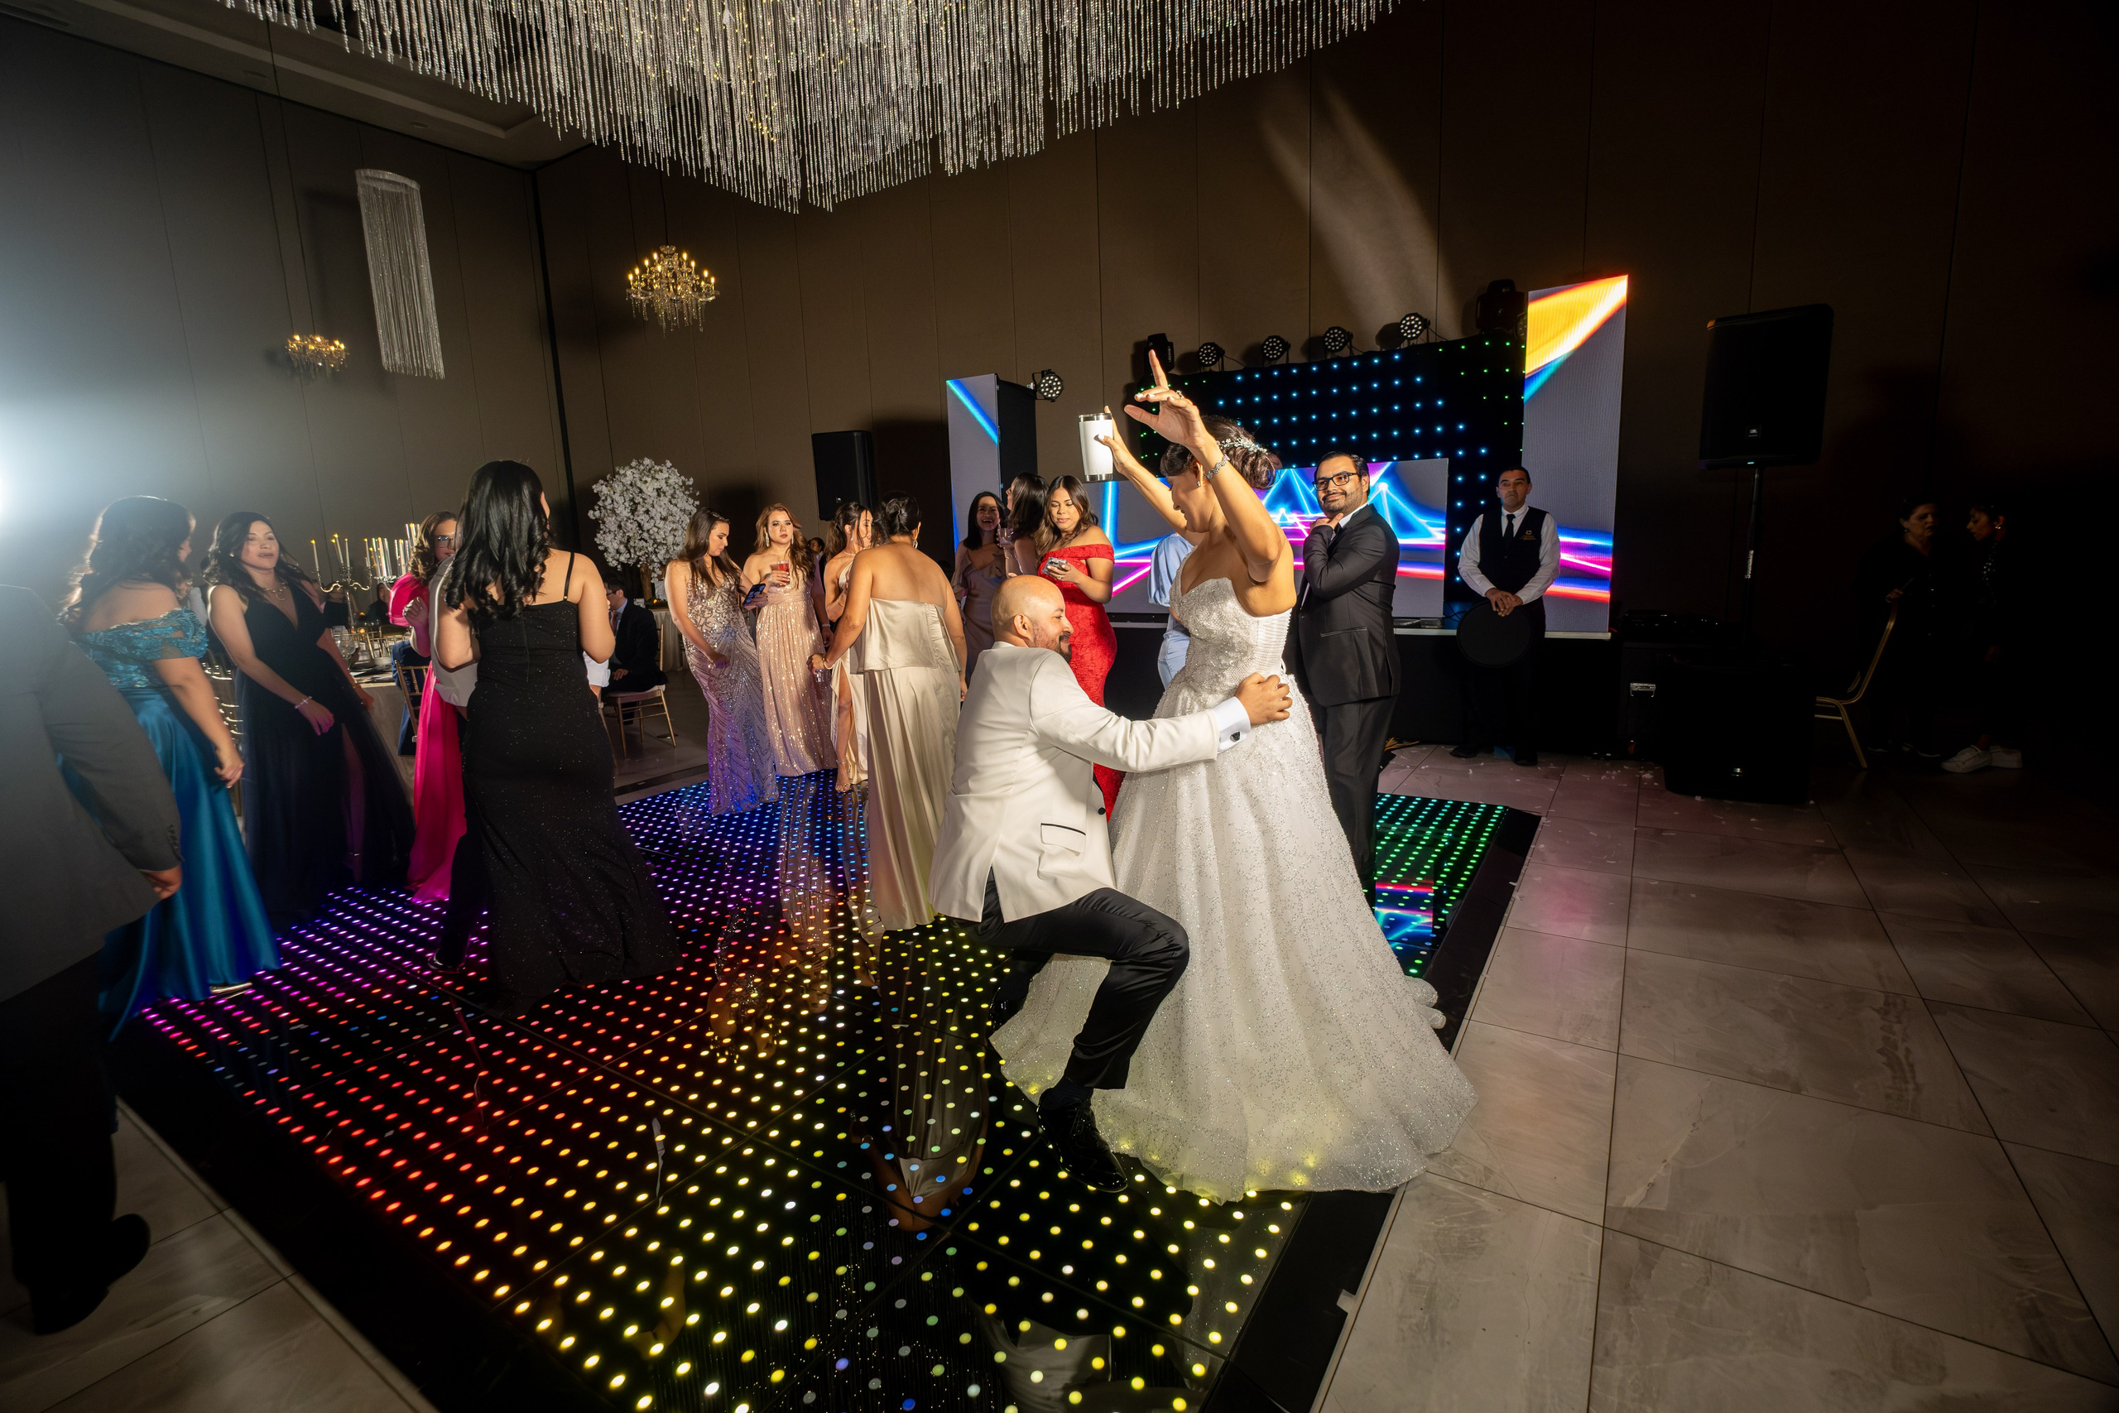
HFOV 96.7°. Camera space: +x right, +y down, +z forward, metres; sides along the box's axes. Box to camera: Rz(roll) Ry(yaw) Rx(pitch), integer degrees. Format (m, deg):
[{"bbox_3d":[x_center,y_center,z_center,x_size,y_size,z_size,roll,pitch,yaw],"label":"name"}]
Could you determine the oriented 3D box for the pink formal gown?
[{"bbox_3d":[-2.477,0.117,4.015,0.480,1.360,0.520,4,11,33],"label":"pink formal gown"}]

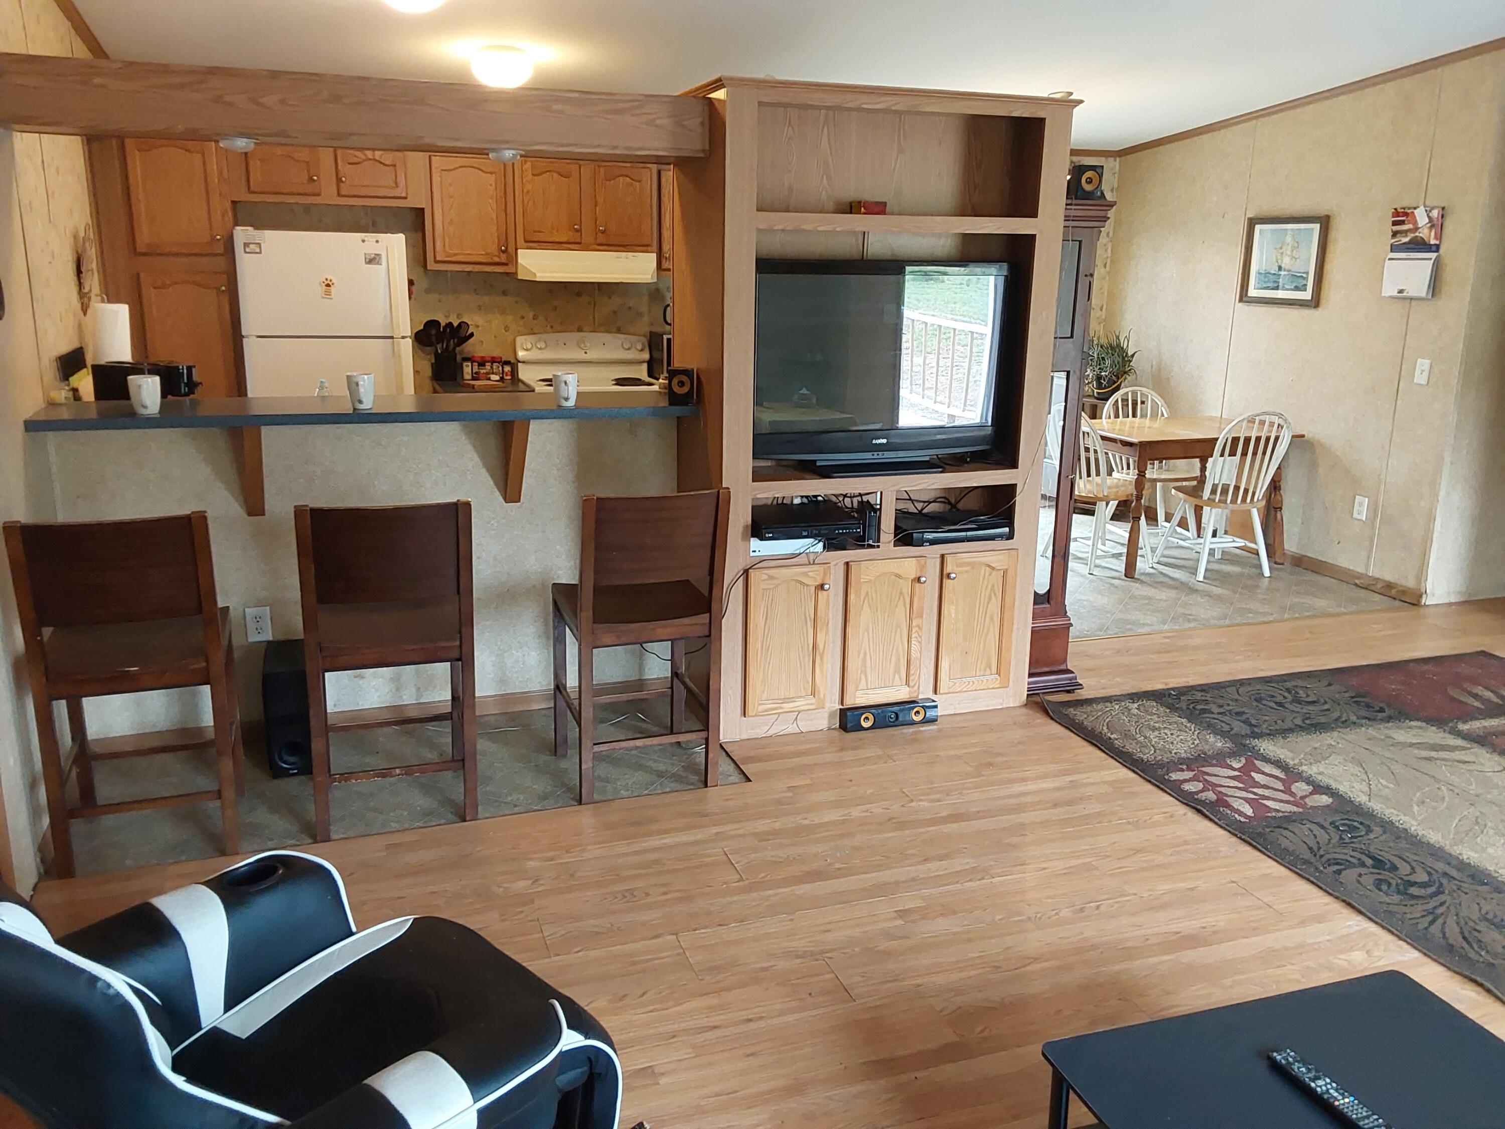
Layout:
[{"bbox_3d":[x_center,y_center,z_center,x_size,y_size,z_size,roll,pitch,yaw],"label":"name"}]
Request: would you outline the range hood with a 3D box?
[{"bbox_3d":[-0.919,-1.649,6.728,0.768,0.155,0.470,-4,15,-19],"label":"range hood"}]

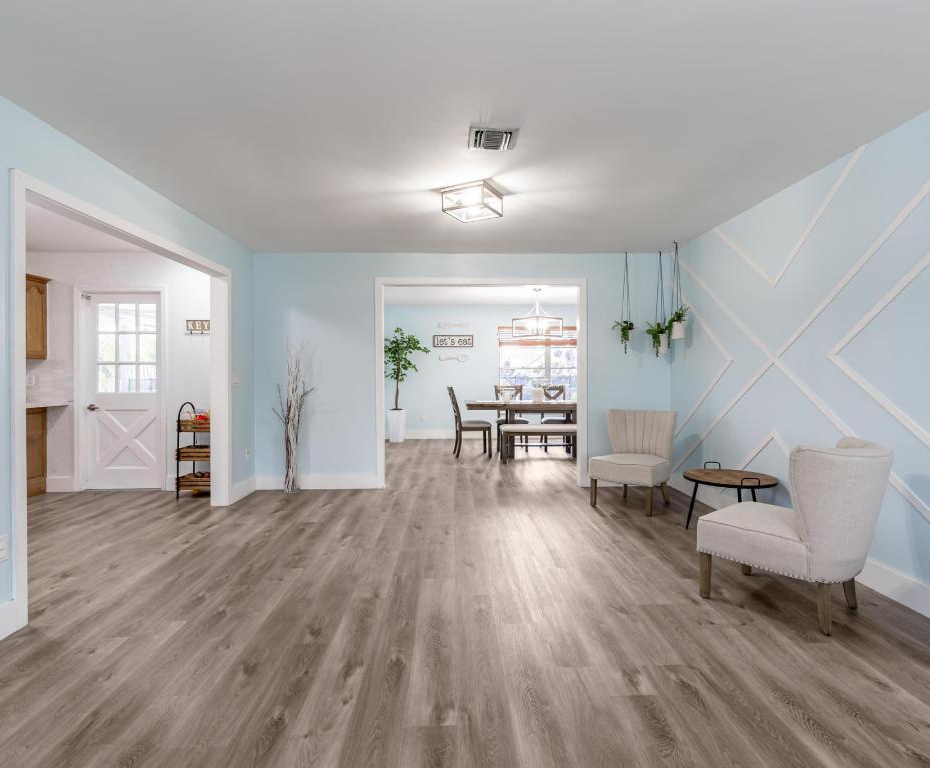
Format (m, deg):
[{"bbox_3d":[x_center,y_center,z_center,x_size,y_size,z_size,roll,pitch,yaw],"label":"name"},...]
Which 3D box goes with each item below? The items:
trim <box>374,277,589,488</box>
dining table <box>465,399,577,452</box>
[{"bbox_3d":[0.174,-0.012,5.366,2.200,2.180,0.120,0,1,-1],"label":"trim"},{"bbox_3d":[1.052,0.660,7.460,2.100,0.760,1.000,0,1,-1],"label":"dining table"}]

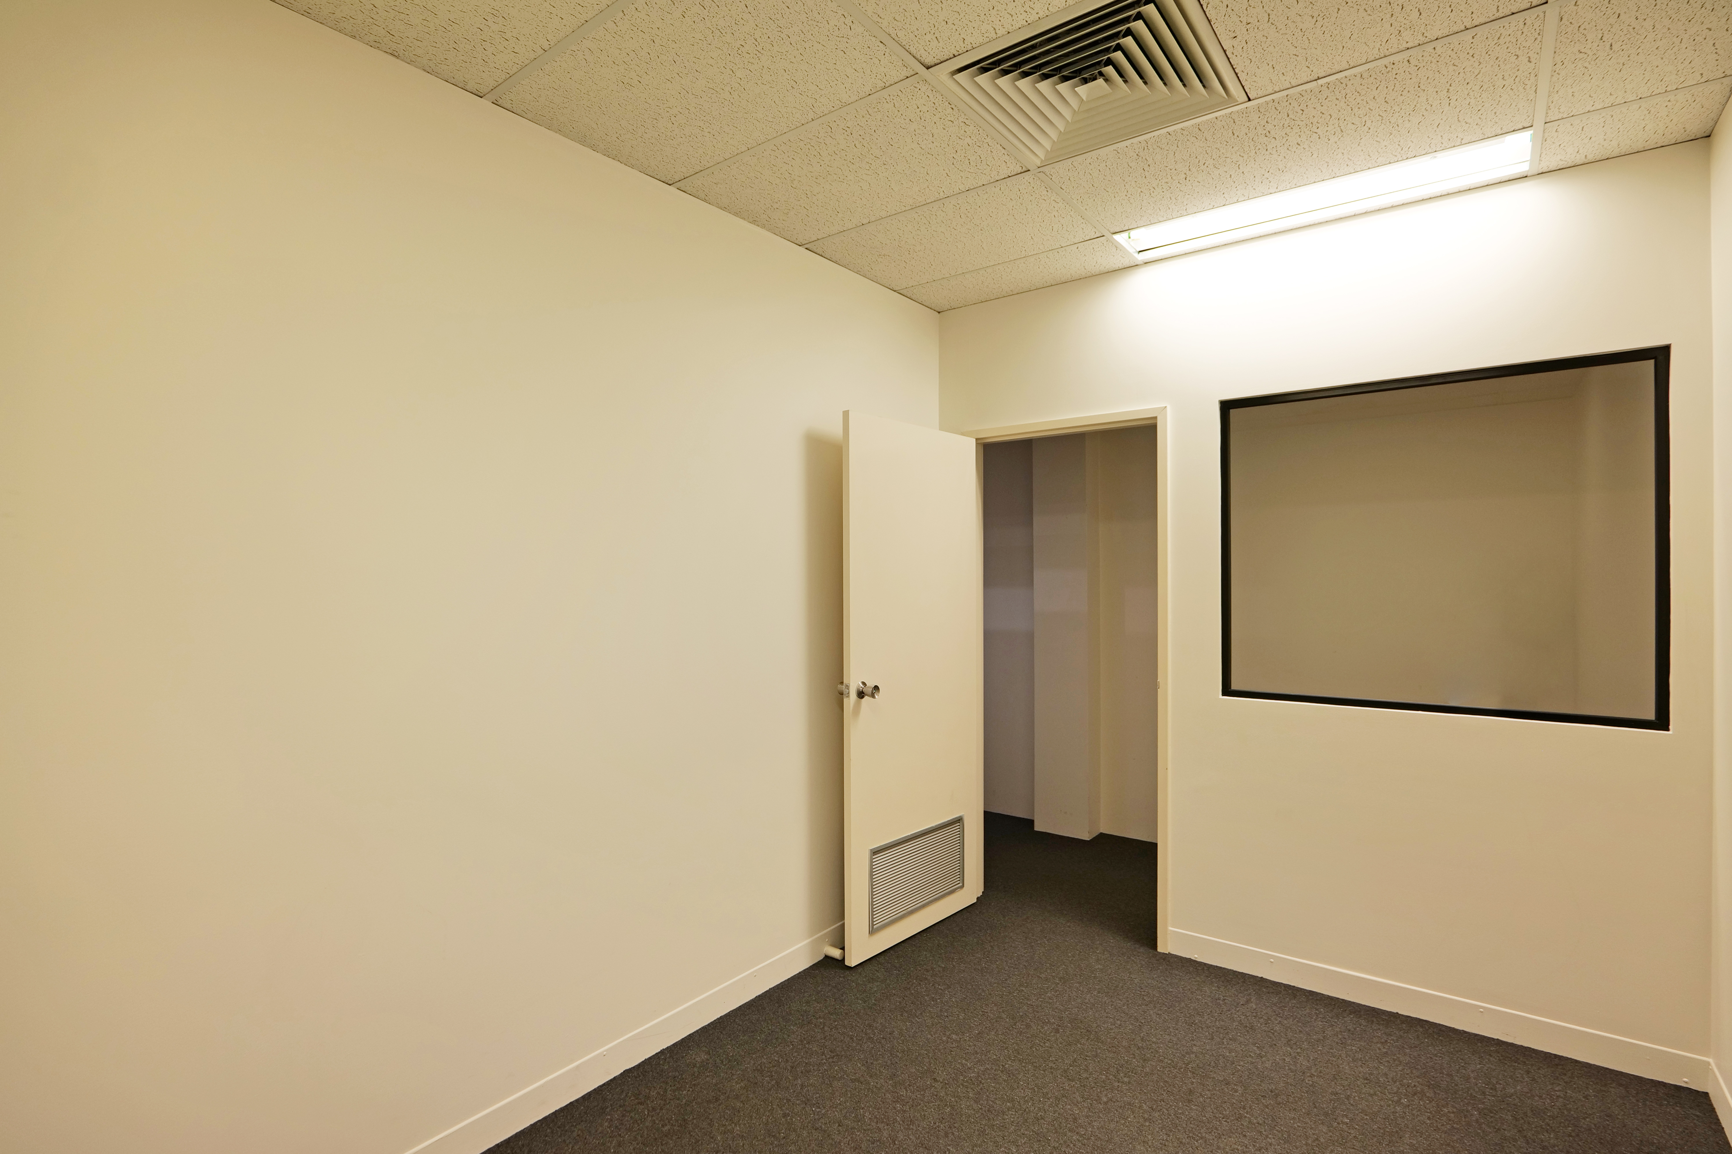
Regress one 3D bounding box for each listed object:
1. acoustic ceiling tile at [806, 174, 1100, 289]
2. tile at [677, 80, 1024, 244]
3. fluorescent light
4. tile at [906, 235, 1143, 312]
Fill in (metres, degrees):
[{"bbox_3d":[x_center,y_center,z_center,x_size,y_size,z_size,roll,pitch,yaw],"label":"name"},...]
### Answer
[{"bbox_3d":[0.320,-1.260,2.870,0.945,0.020,0.585,0,0,37],"label":"acoustic ceiling tile"},{"bbox_3d":[-0.052,-1.255,2.415,0.945,0.020,0.585,0,0,37],"label":"tile"},{"bbox_3d":[1.495,-1.280,2.623,1.180,0.070,0.340,0,0,36],"label":"fluorescent light"},{"bbox_3d":[0.622,-1.265,3.240,0.945,0.020,0.360,0,0,37],"label":"tile"}]

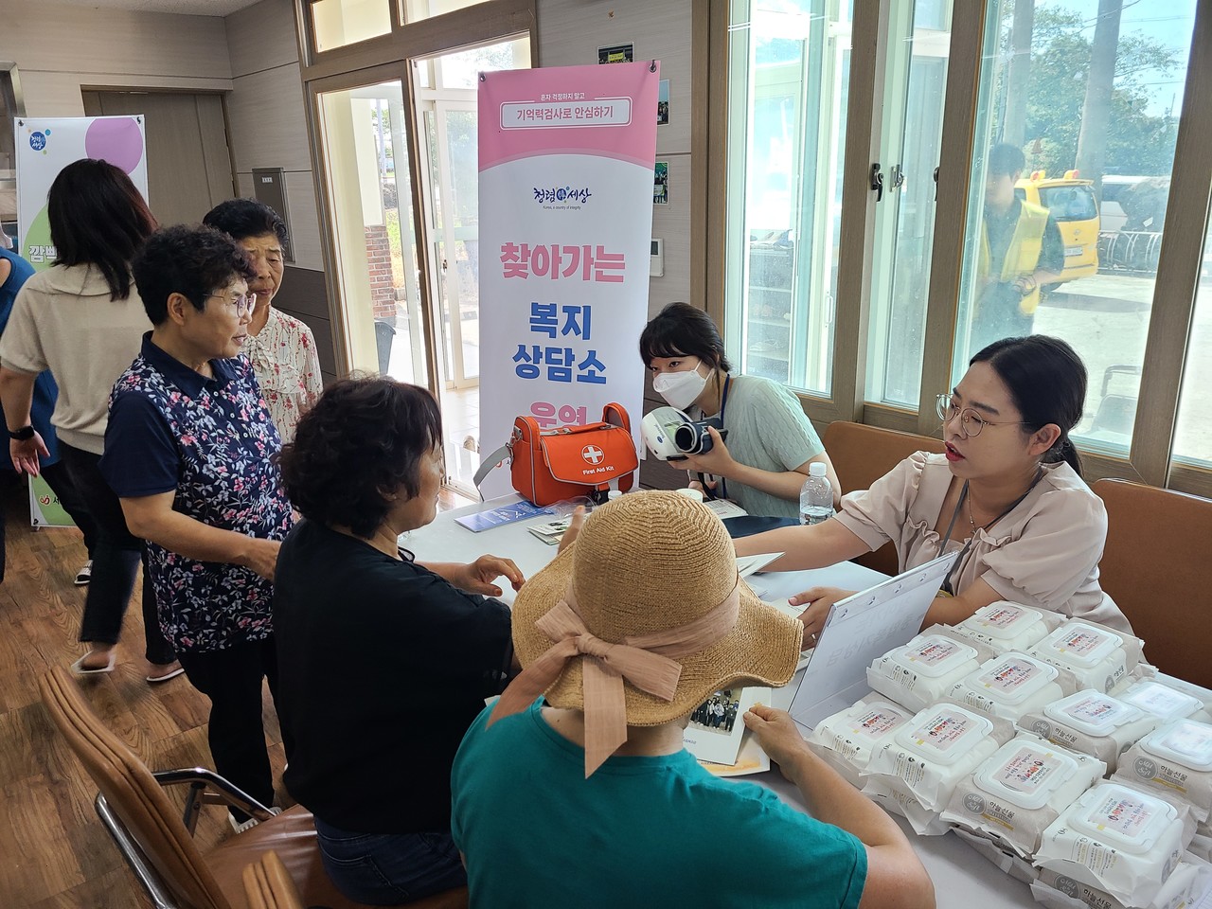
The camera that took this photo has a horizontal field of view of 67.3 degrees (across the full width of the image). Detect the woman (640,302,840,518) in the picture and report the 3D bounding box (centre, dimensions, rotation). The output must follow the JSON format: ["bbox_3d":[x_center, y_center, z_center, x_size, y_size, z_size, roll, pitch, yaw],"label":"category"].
[{"bbox_3d":[0.371,0.198,2.348,0.520,1.200,0.560,9,21,31],"label":"woman"}]

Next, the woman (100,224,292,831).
[{"bbox_3d":[-0.857,0.222,2.030,0.400,1.455,0.480,3,19,14],"label":"woman"}]

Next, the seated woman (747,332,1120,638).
[{"bbox_3d":[0.651,0.360,1.790,0.620,1.240,0.620,13,23,38],"label":"seated woman"}]

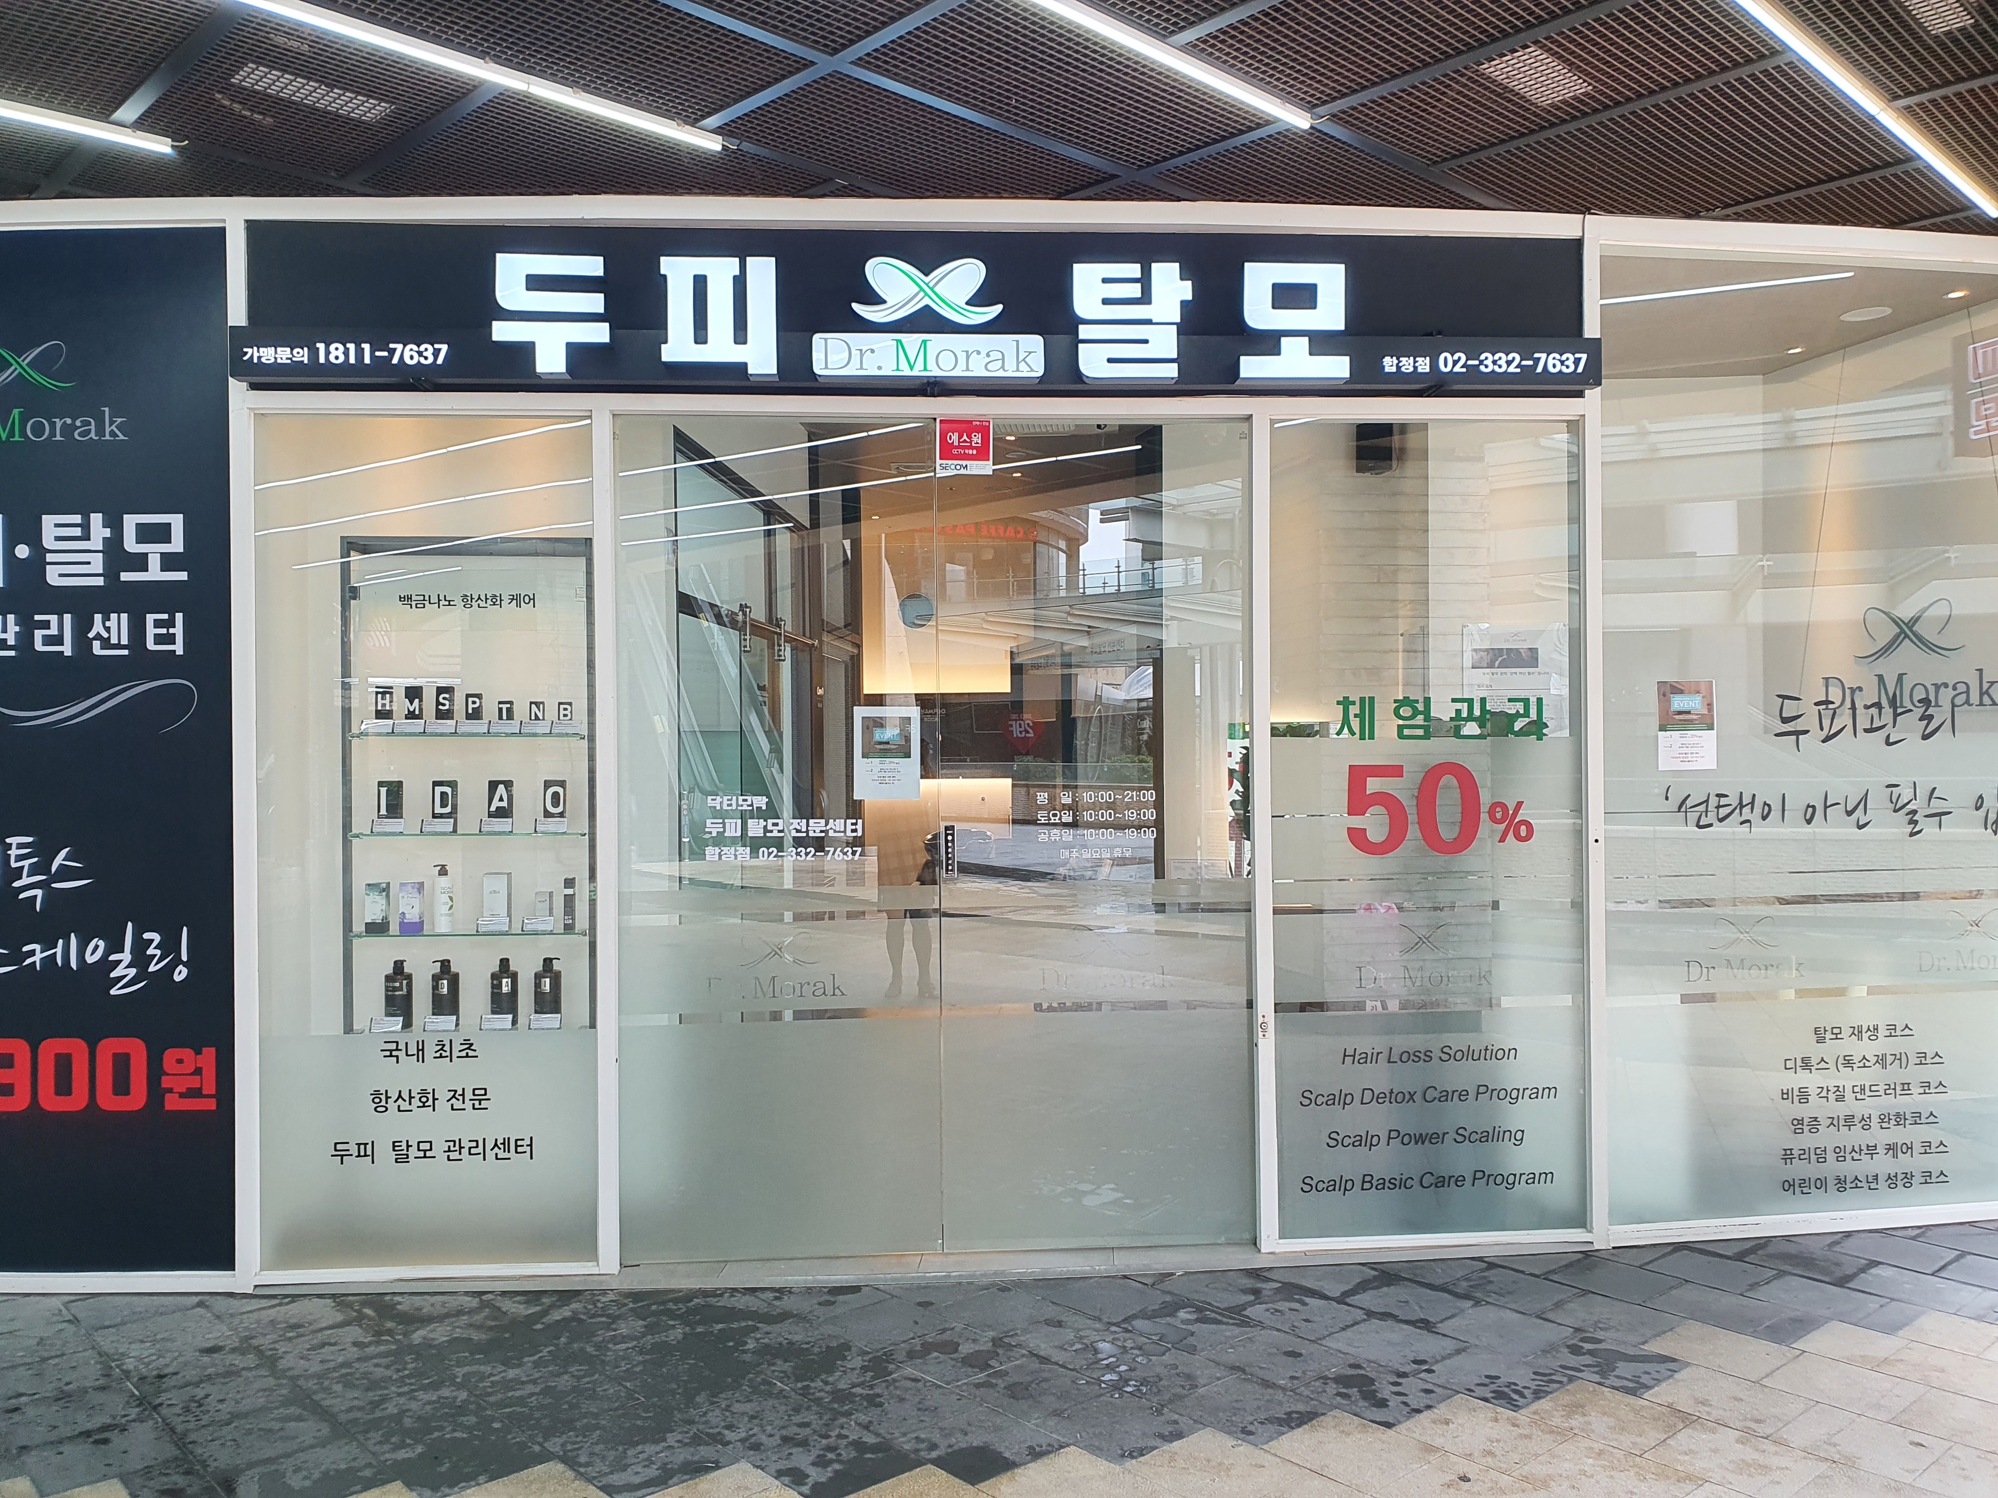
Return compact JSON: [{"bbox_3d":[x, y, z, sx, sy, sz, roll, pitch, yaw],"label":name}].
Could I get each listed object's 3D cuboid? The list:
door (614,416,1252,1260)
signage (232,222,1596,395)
[{"bbox_3d":[-0.183,0.270,4.691,1.993,2.628,0.060,0,0,-4],"label":"door"},{"bbox_3d":[-0.194,-1.351,4.634,4.213,0.509,0.180,0,0,-4],"label":"signage"}]

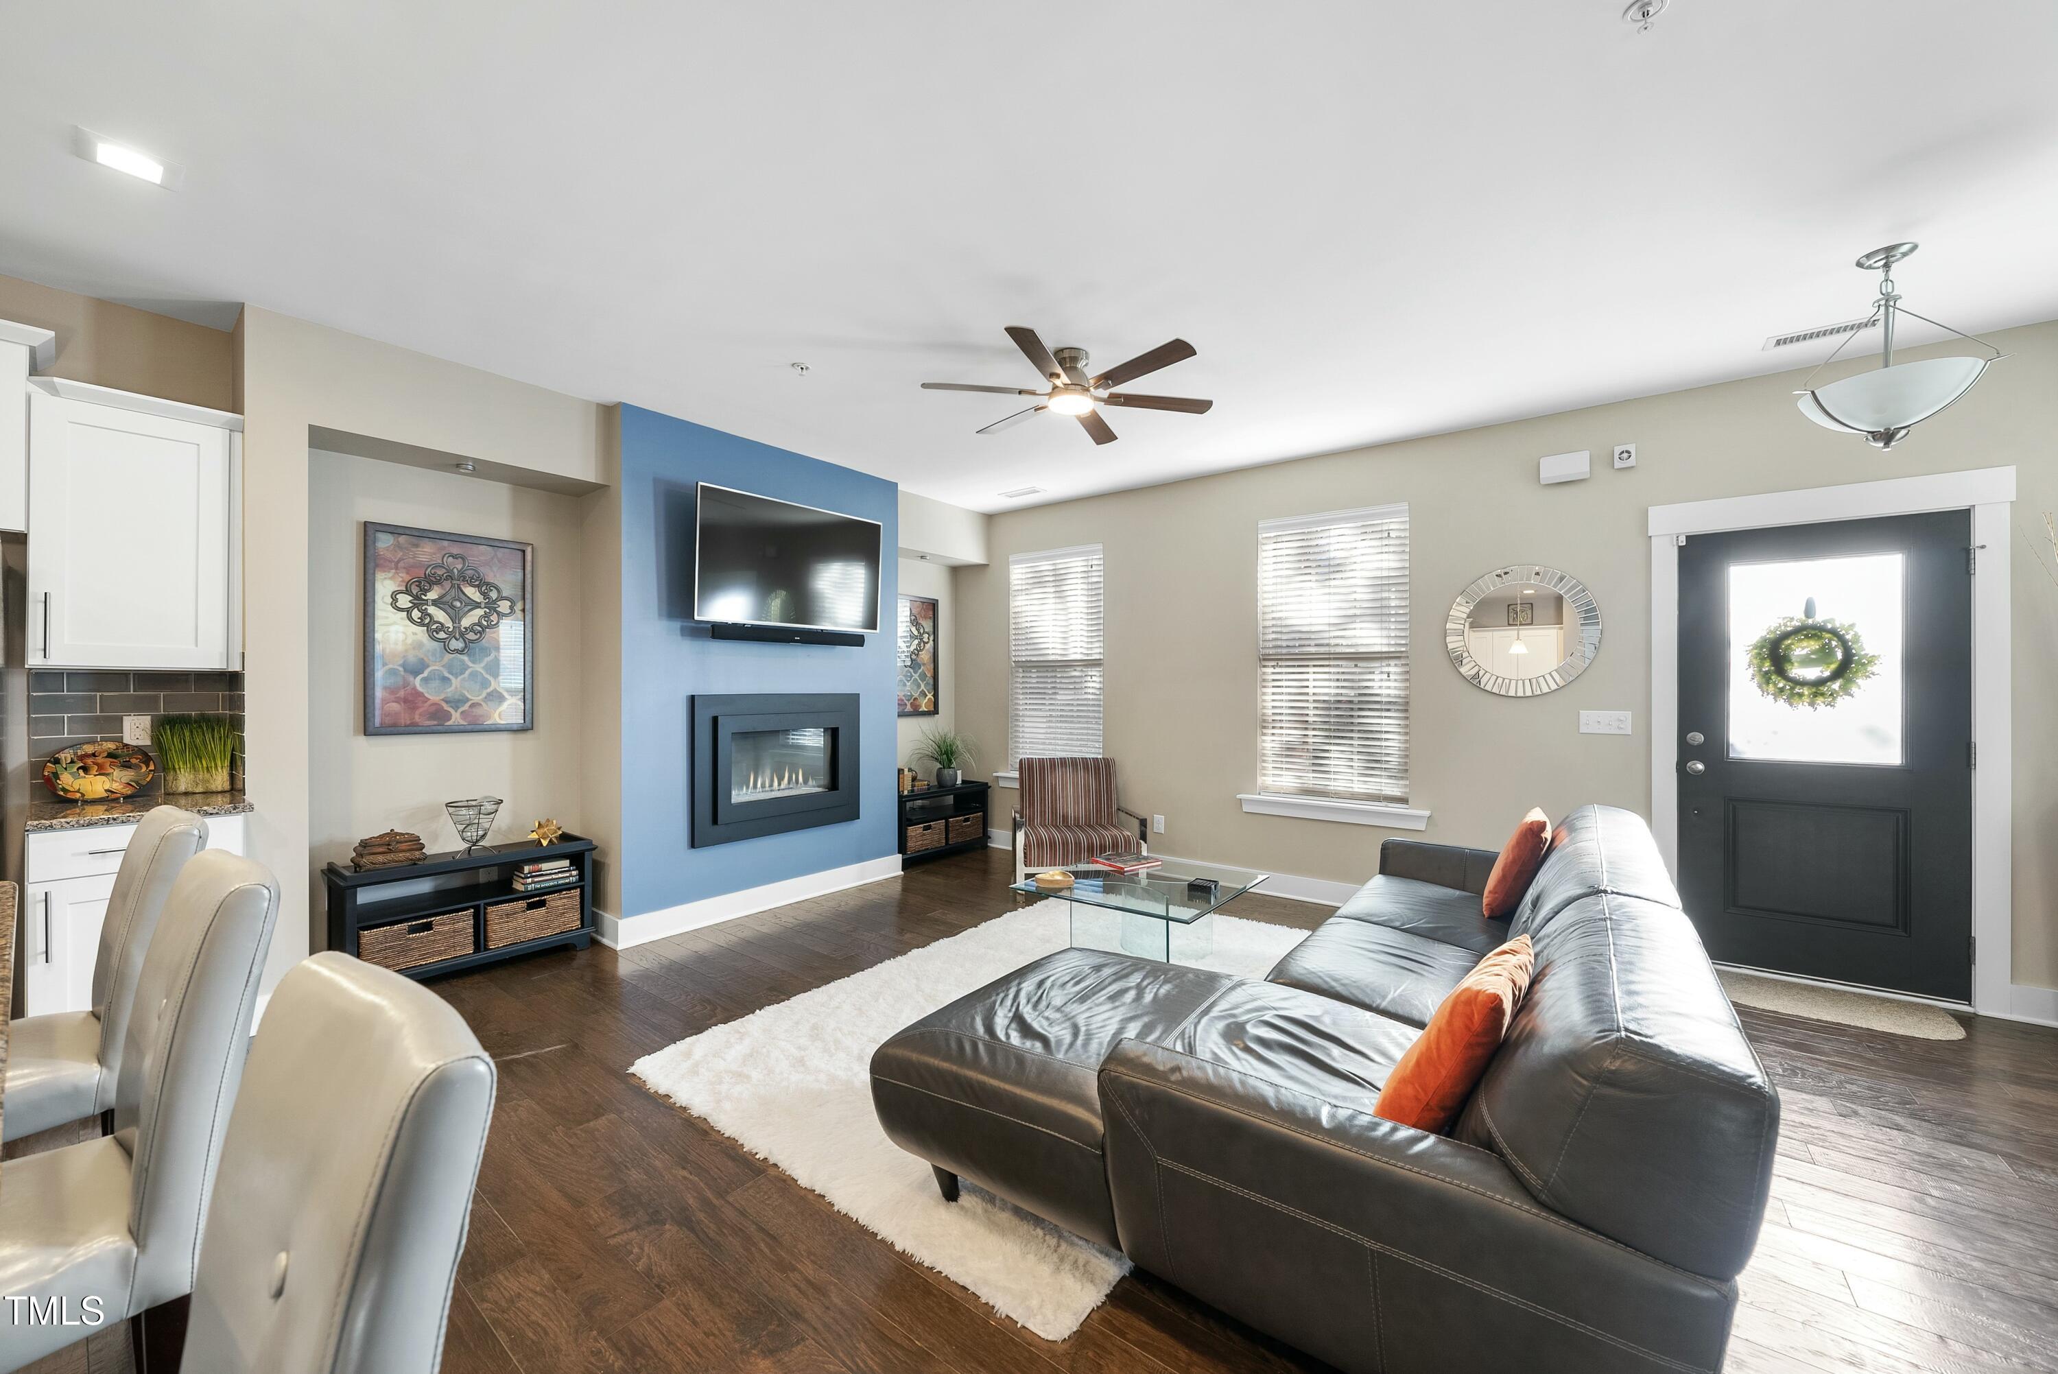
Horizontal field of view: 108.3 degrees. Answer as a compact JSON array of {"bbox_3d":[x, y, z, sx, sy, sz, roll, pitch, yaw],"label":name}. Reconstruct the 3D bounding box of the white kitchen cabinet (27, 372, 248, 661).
[{"bbox_3d":[-3.229,-0.535,2.699,0.360,0.945,0.480,0,0,38],"label":"white kitchen cabinet"}]

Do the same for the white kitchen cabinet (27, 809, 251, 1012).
[{"bbox_3d":[-3.152,0.874,2.630,0.600,0.864,0.459,0,0,38],"label":"white kitchen cabinet"}]

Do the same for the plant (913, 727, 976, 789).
[{"bbox_3d":[-0.658,0.590,6.029,0.500,0.510,0.500,0,0,0],"label":"plant"}]

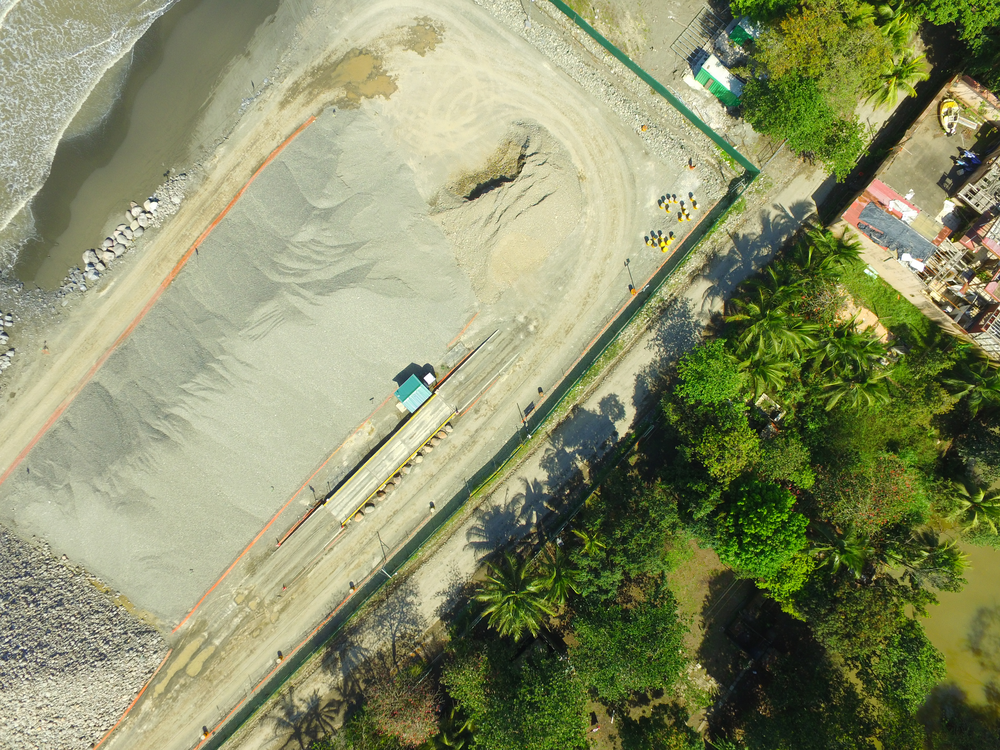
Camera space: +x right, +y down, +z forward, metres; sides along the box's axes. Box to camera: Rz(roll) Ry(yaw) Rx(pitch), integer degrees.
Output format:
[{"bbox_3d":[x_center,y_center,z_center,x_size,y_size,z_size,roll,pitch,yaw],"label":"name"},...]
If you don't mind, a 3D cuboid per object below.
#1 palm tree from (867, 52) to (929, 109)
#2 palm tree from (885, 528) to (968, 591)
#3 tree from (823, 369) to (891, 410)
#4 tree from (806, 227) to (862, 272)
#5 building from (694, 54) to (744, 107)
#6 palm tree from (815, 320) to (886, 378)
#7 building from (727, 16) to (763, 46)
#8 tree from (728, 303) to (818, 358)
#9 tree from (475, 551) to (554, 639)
[{"bbox_3d":[44.130,-32.790,67.110,7.000,9.000,6.600,0,92,0],"label":"palm tree"},{"bbox_3d":[49.470,21.310,69.500,8.800,8.000,7.000,0,92,0],"label":"palm tree"},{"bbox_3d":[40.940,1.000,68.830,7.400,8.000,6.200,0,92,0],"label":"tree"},{"bbox_3d":[38.220,-14.530,68.400,6.400,7.800,5.600,0,92,0],"label":"tree"},{"bbox_3d":[26.890,-35.710,70.240,5.900,2.750,2.300,40,92,-1],"label":"building"},{"bbox_3d":[39.870,-3.000,68.500,7.800,8.400,6.600,0,92,0],"label":"palm tree"},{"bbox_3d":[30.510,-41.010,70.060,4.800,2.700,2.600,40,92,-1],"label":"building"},{"bbox_3d":[30.520,-5.100,68.030,9.600,9.300,7.200,0,92,0],"label":"tree"},{"bbox_3d":[1.680,25.010,69.170,9.200,9.500,10.100,0,92,0],"label":"tree"}]

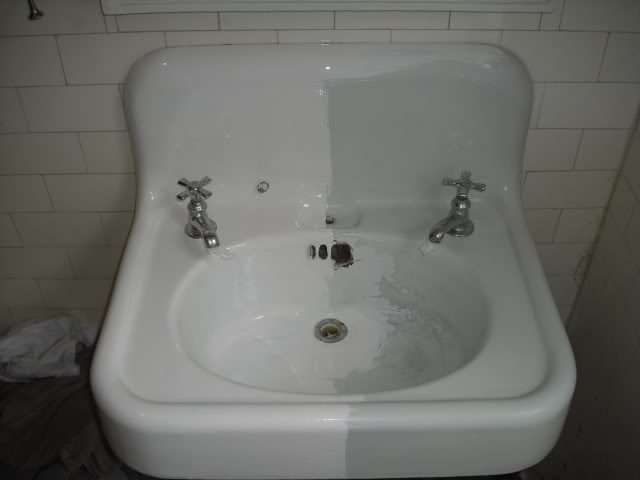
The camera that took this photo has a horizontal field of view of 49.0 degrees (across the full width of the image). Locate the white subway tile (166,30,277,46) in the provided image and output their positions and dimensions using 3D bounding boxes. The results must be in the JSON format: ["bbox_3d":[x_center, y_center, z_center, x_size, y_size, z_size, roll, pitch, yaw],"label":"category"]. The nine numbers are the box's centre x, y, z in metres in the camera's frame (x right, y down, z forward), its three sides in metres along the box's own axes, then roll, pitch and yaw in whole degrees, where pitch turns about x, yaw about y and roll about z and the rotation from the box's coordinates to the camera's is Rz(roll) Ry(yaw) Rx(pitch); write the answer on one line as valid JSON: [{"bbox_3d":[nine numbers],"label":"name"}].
[{"bbox_3d":[-0.134,-0.257,0.981,0.152,0.076,0.009,0,42,0],"label":"white subway tile"}]

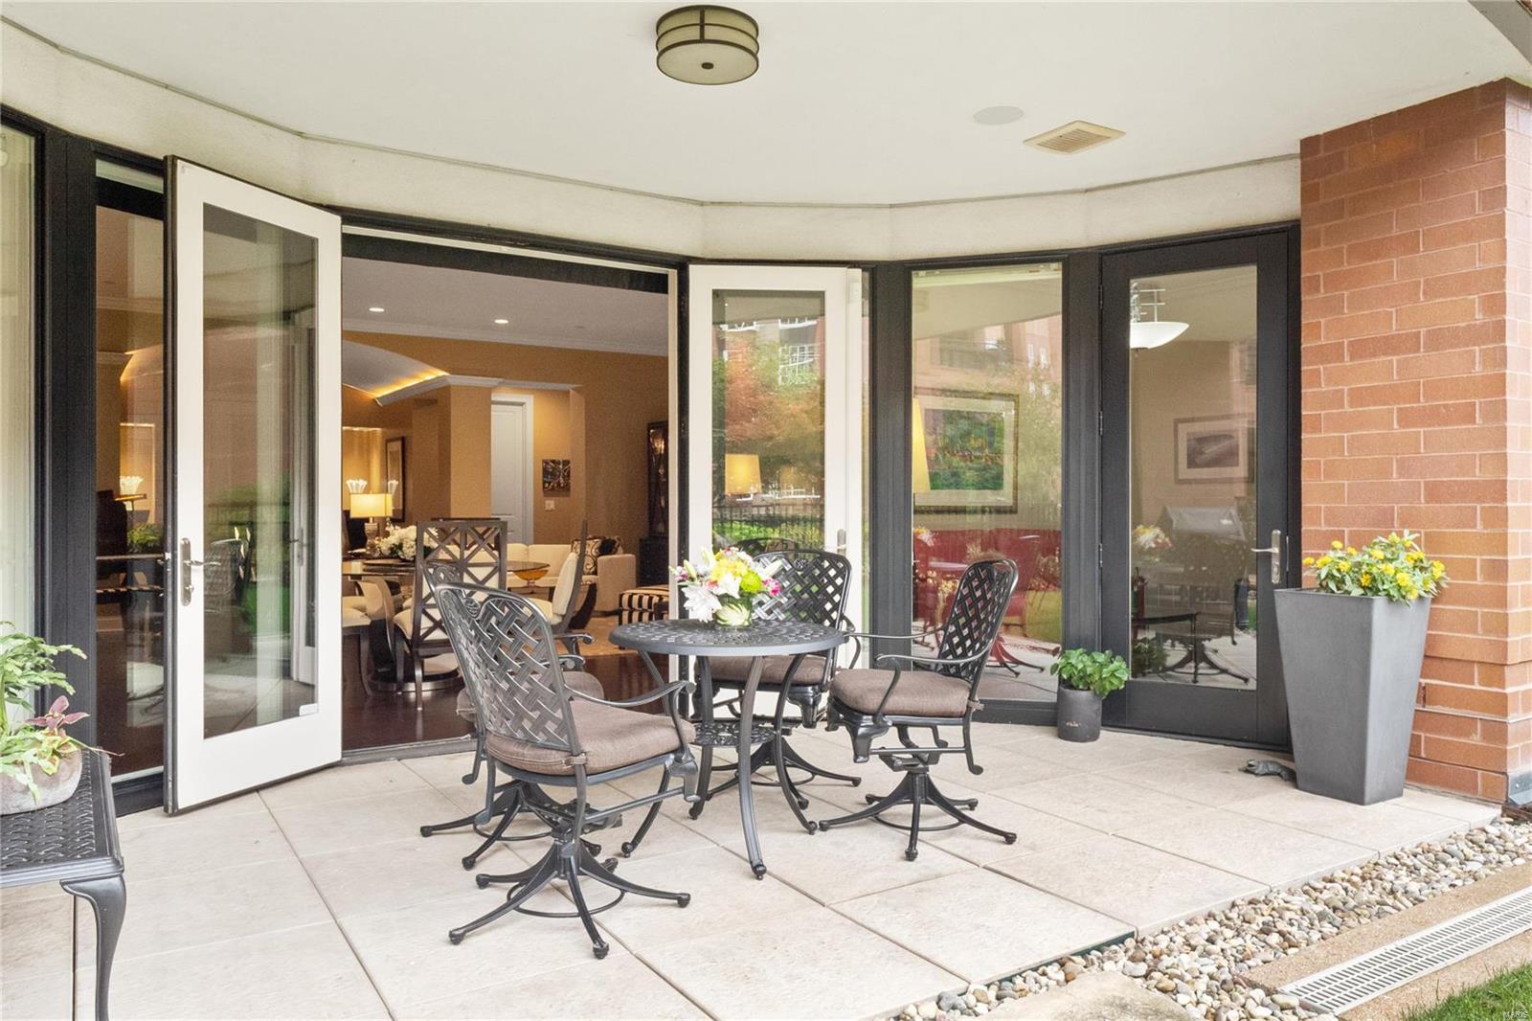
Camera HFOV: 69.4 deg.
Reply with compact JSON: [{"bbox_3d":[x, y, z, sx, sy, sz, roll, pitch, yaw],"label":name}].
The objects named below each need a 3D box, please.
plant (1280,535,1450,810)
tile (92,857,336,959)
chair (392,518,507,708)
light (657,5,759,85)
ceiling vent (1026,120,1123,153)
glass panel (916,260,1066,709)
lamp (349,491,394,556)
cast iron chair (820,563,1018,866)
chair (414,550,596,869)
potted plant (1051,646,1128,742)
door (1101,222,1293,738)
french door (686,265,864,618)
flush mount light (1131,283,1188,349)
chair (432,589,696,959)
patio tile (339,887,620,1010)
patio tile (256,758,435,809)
[{"bbox_3d":[2.365,0.610,4.420,0.470,1.040,0.470,0,0,-32],"label":"plant"},{"bbox_3d":[-1.600,1.151,3.149,0.605,0.040,0.605,0,1,-33],"label":"tile"},{"bbox_3d":[-1.745,0.540,6.160,0.500,1.000,0.620,0,0,-29],"label":"chair"},{"bbox_3d":[-0.201,-1.612,3.835,0.352,0.120,0.352,0,0,0],"label":"light"},{"bbox_3d":[1.356,-1.630,4.862,0.300,0.020,0.325,0,0,-31],"label":"ceiling vent"},{"bbox_3d":[1.119,-0.138,5.605,0.750,2.190,0.040,0,0,15],"label":"glass panel"},{"bbox_3d":[-3.744,0.125,10.500,0.350,0.610,0.210,0,0,0],"label":"lamp"},{"bbox_3d":[0.531,0.635,3.847,0.690,0.940,0.650,0,0,-13],"label":"cast iron chair"},{"bbox_3d":[-0.860,0.662,3.880,0.690,0.950,0.670,0,0,-3],"label":"chair"},{"bbox_3d":[1.525,0.862,5.200,0.360,0.430,0.340,0,0,0],"label":"potted plant"},{"bbox_3d":[2.070,-0.097,5.380,0.880,2.390,0.060,0,0,34],"label":"door"},{"bbox_3d":[0.057,-0.100,5.890,0.900,2.390,0.060,0,0,-5],"label":"french door"},{"bbox_3d":[2.180,-1.150,6.500,0.610,0.430,0.610,0,0,0],"label":"flush mount light"},{"bbox_3d":[-0.556,0.648,3.085,0.650,0.940,0.690,0,0,40],"label":"chair"},{"bbox_3d":[-0.753,1.138,2.921,0.595,0.030,0.595,-1,2,-33],"label":"patio tile"},{"bbox_3d":[-1.734,1.120,4.495,0.605,0.040,0.605,0,1,-33],"label":"patio tile"}]

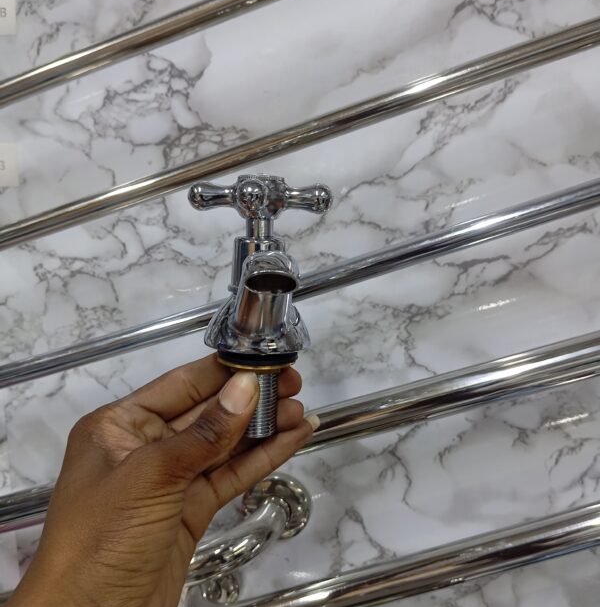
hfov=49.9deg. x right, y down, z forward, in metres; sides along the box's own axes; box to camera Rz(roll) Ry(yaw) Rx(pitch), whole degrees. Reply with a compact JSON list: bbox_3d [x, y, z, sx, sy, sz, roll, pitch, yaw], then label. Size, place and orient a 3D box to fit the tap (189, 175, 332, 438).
[{"bbox_3d":[-0.017,0.005,0.288,0.065,0.120,0.096,1,9,-9],"label":"tap"}]

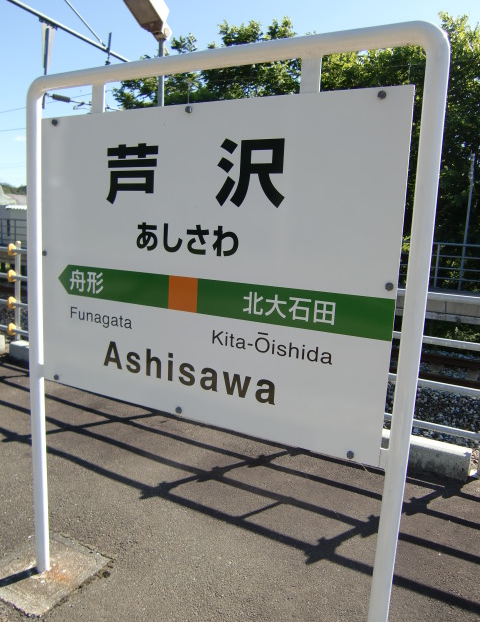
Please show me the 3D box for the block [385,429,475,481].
[{"bbox_3d":[1.048,0.856,3.157,0.660,0.150,0.130,8,11,29],"label":"block"}]

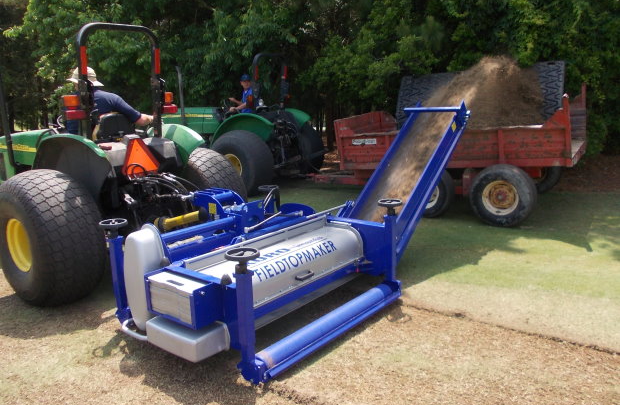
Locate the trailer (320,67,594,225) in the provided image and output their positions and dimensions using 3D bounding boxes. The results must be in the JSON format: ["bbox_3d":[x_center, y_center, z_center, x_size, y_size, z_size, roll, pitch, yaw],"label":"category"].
[{"bbox_3d":[1.743,-1.013,7.841,4.350,2.060,2.000,4,15,35],"label":"trailer"}]

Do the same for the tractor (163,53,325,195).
[{"bbox_3d":[-1.564,-1.569,9.881,3.600,2.540,2.000,5,14,32],"label":"tractor"}]

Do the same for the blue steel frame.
[{"bbox_3d":[-0.085,-0.043,4.493,1.850,1.580,3.500,7,15,38],"label":"blue steel frame"}]

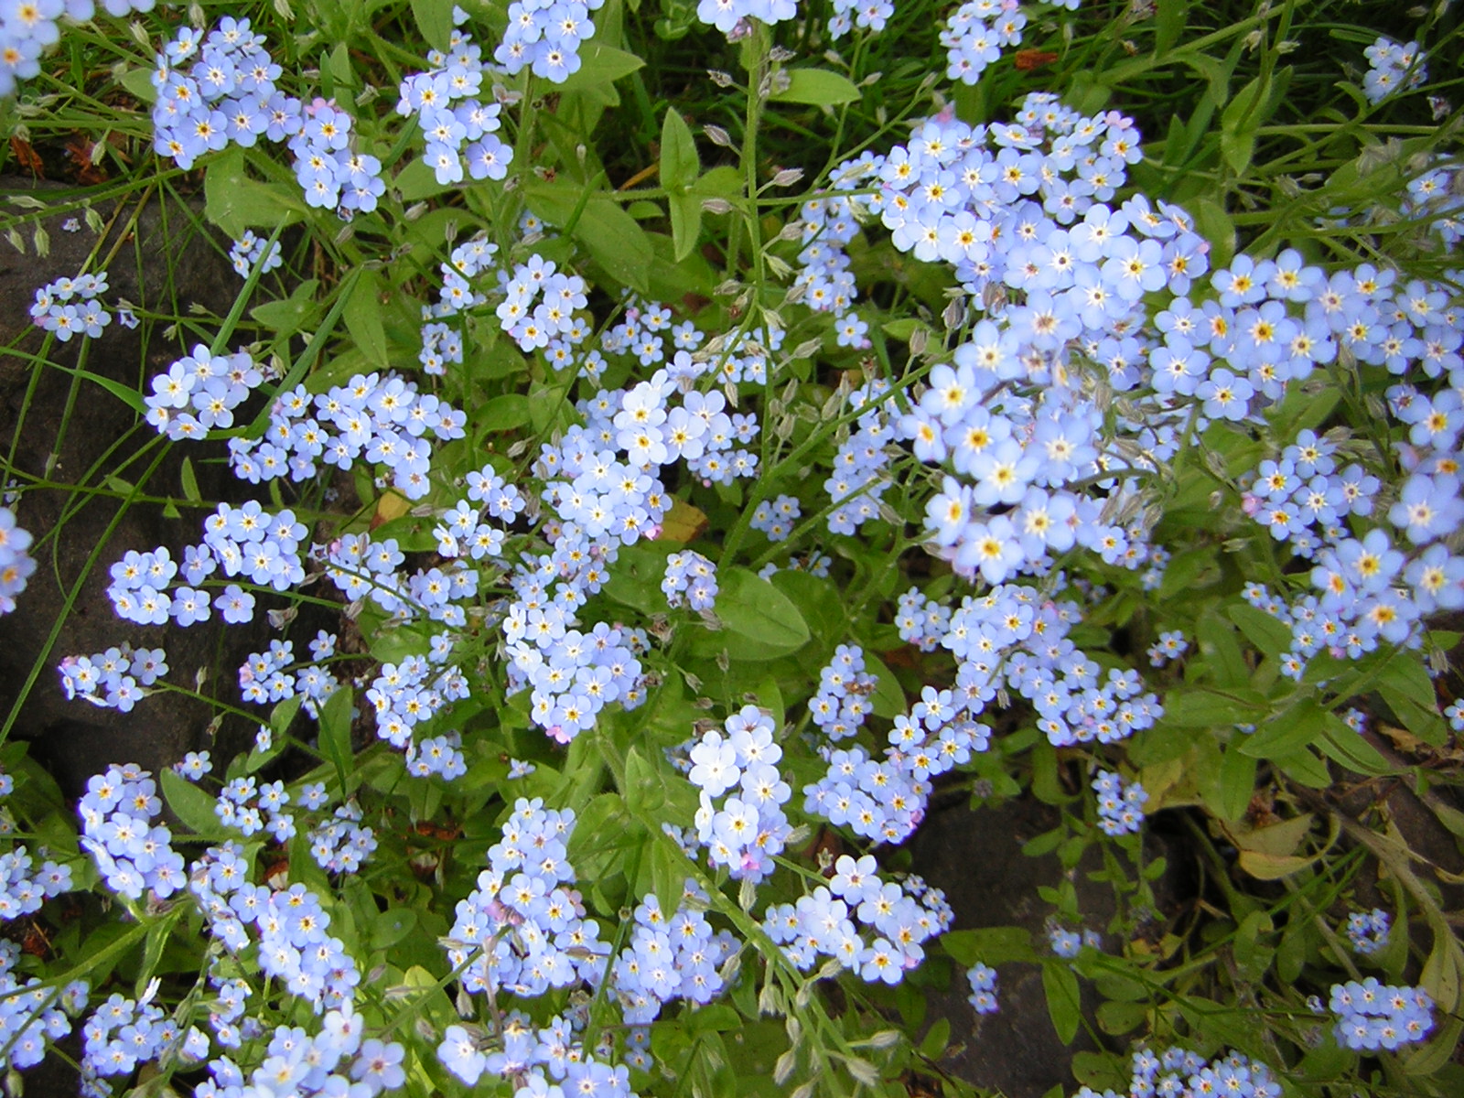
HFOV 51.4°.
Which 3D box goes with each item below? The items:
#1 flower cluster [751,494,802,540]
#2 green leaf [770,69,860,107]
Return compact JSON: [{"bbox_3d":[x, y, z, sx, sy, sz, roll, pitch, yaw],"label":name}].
[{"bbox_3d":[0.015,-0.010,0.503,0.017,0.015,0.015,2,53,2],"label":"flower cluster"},{"bbox_3d":[0.028,-0.154,0.510,0.031,0.006,0.013,-2,80,1],"label":"green leaf"}]

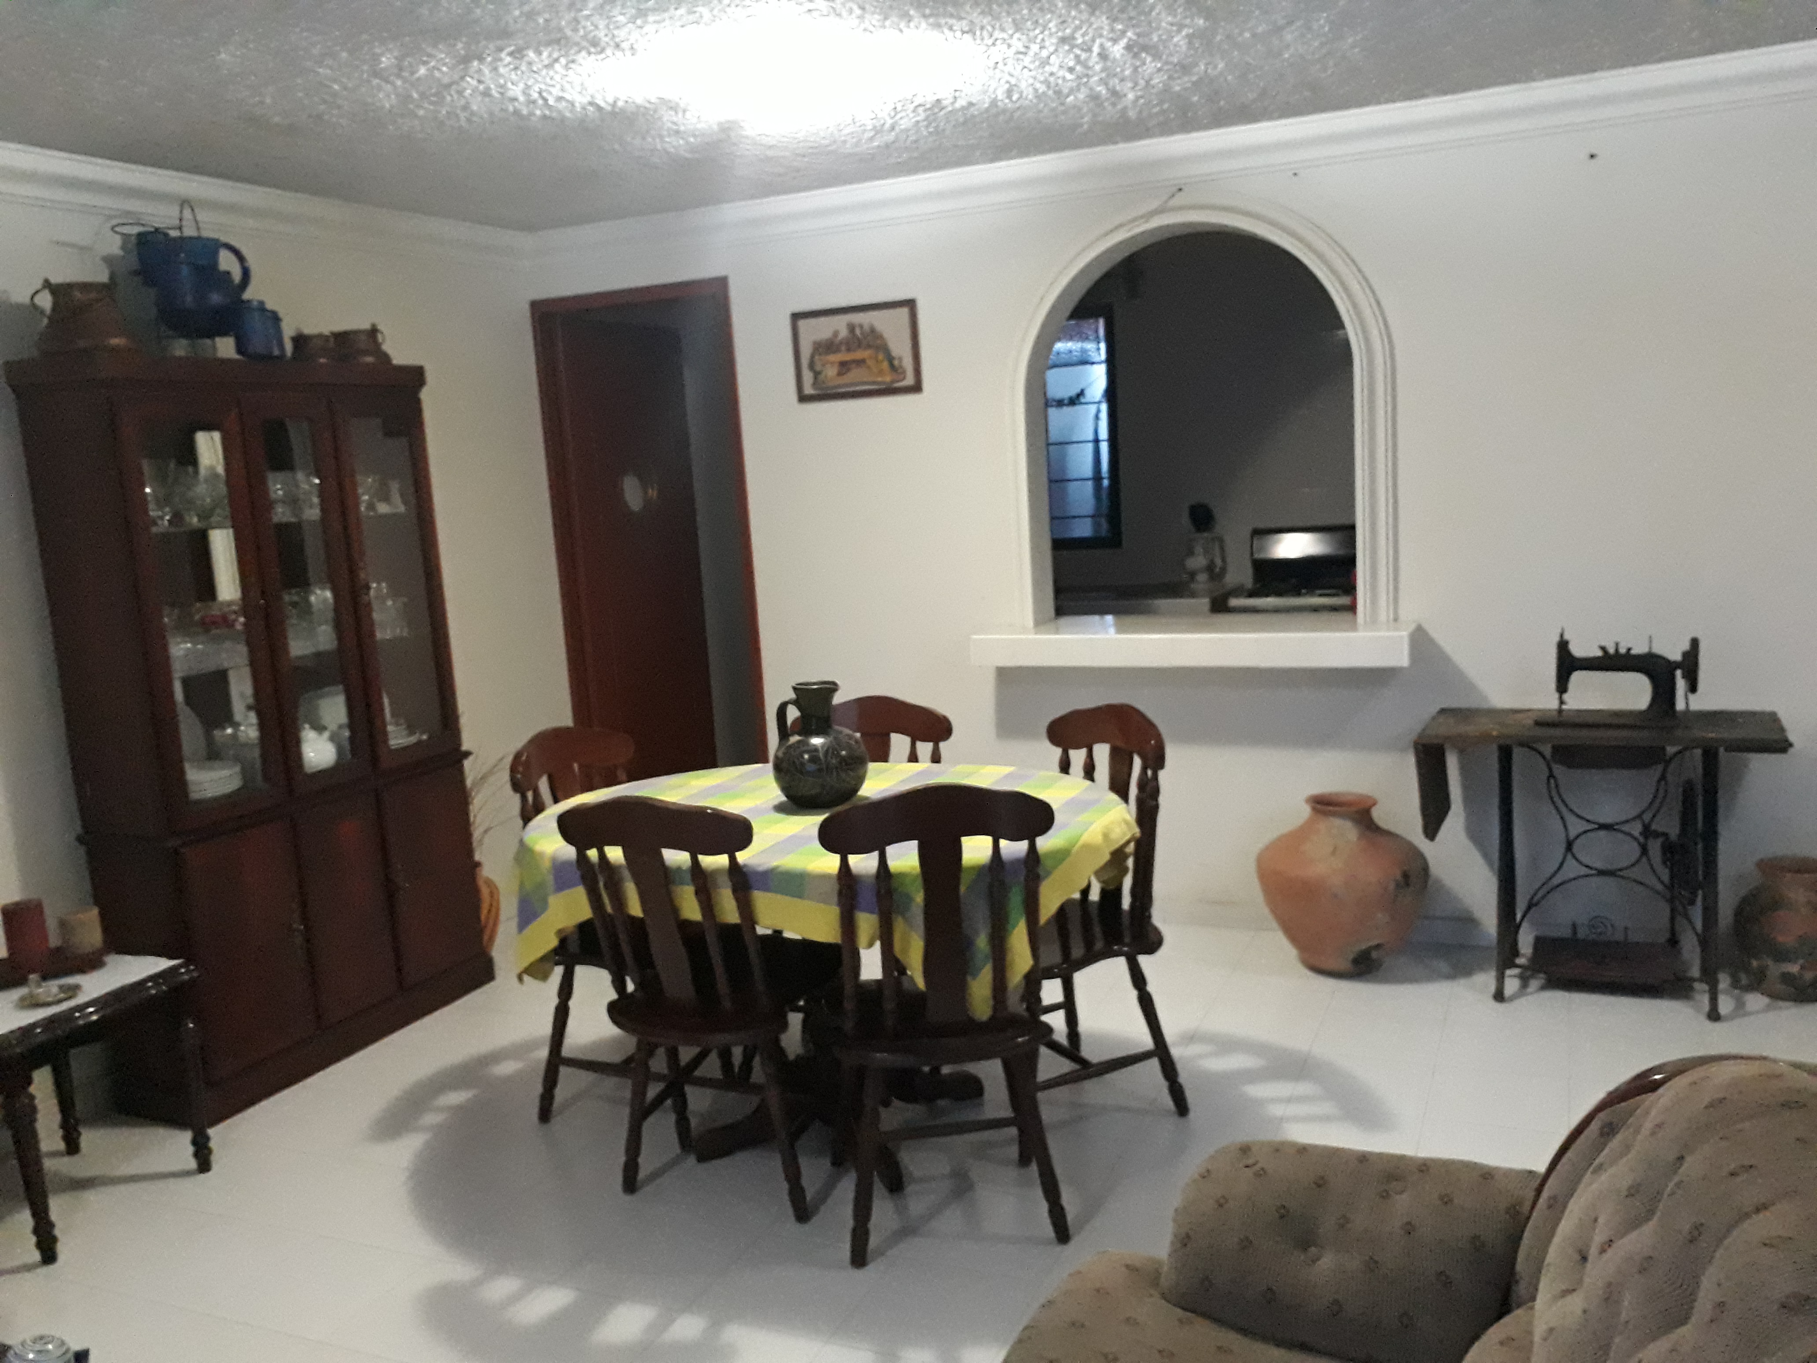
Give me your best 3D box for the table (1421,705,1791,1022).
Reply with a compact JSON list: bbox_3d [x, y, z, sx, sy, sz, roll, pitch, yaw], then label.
[{"bbox_3d":[1.866,0.483,3.861,0.865,0.745,0.450,0,10,24],"label":"table"}]

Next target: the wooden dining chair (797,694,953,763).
[{"bbox_3d":[-0.143,0.535,3.670,0.460,0.955,0.480,0,10,21],"label":"wooden dining chair"}]

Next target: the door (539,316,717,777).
[{"bbox_3d":[-1.072,-0.356,5.803,0.045,2.140,0.760,0,10,24],"label":"door"}]

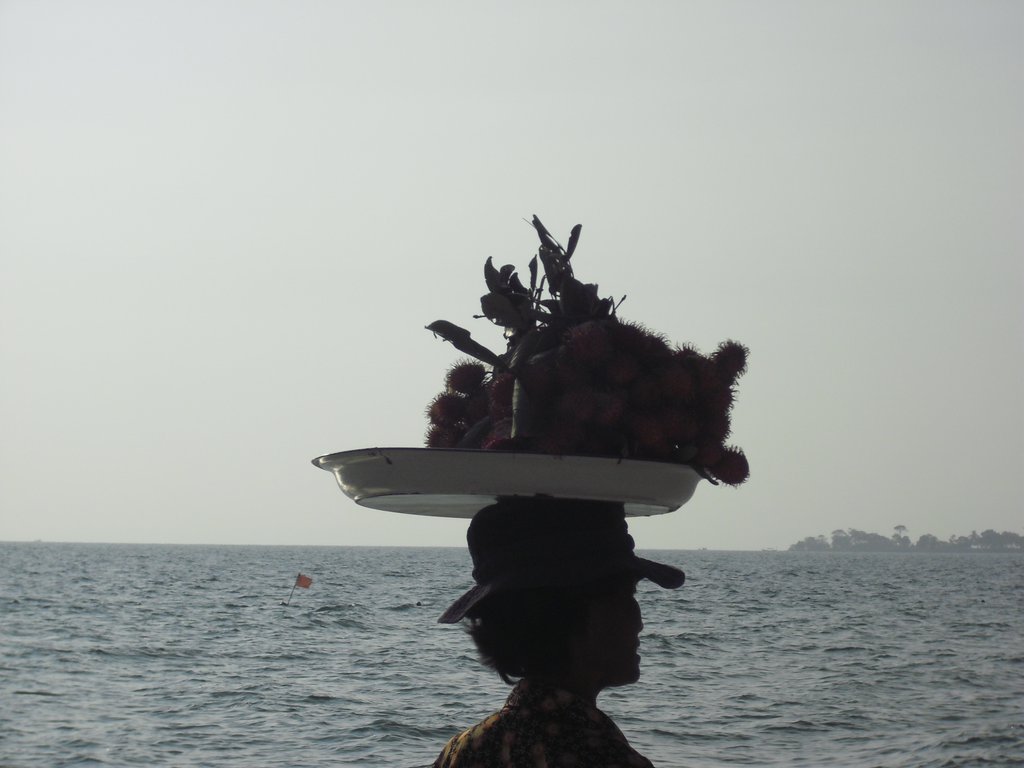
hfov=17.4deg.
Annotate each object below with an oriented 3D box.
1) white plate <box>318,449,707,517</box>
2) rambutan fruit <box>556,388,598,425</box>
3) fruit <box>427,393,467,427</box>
[{"bbox_3d":[0.002,0.130,4.147,0.500,0.053,0.475,2,-6,0],"label":"white plate"},{"bbox_3d":[0.080,0.028,4.090,0.051,0.044,0.048,1,-3,0],"label":"rambutan fruit"},{"bbox_3d":[-0.081,0.031,4.110,0.049,0.045,0.047,1,-3,0],"label":"fruit"}]

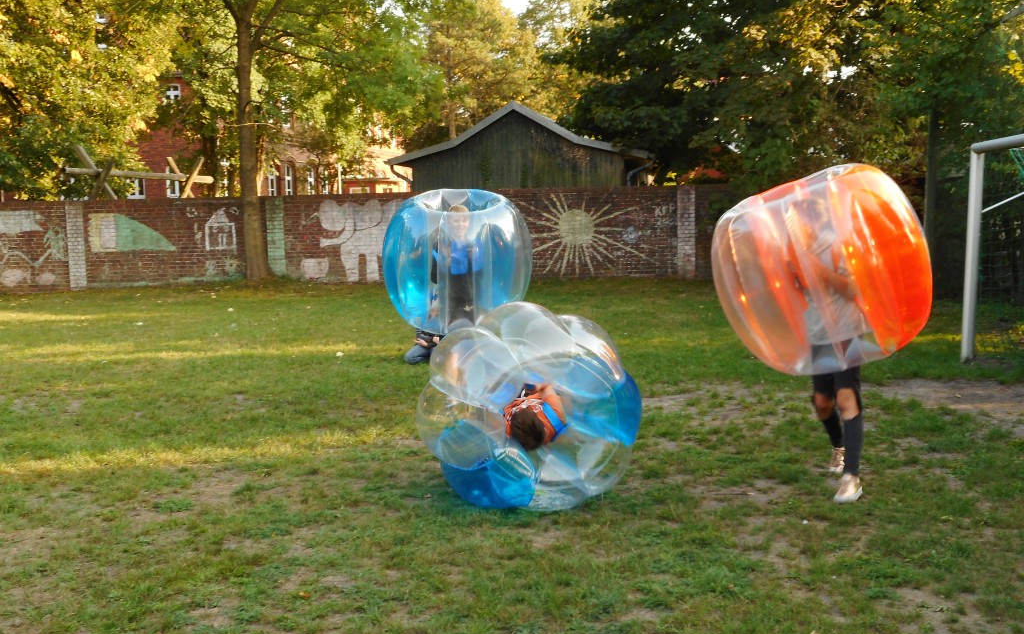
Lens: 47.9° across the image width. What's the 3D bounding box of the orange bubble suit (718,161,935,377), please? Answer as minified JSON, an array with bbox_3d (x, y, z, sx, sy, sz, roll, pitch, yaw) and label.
[{"bbox_3d":[1.787,-0.261,6.620,1.190,1.040,1.190,-15,7,26],"label":"orange bubble suit"}]

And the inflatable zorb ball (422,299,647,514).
[{"bbox_3d":[0.096,0.489,6.300,1.220,1.180,1.060,-1,6,-2],"label":"inflatable zorb ball"}]

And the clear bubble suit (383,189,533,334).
[{"bbox_3d":[-0.435,-0.447,9.200,1.200,1.030,1.200,-1,18,0],"label":"clear bubble suit"}]

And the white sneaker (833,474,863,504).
[{"bbox_3d":[1.863,0.944,6.393,0.100,0.115,0.265,3,7,32],"label":"white sneaker"}]

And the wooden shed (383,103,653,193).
[{"bbox_3d":[0.459,-3.338,29.467,6.200,3.900,6.000,0,6,6],"label":"wooden shed"}]

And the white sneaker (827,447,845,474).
[{"bbox_3d":[1.999,0.871,7.062,0.100,0.115,0.265,1,6,20],"label":"white sneaker"}]

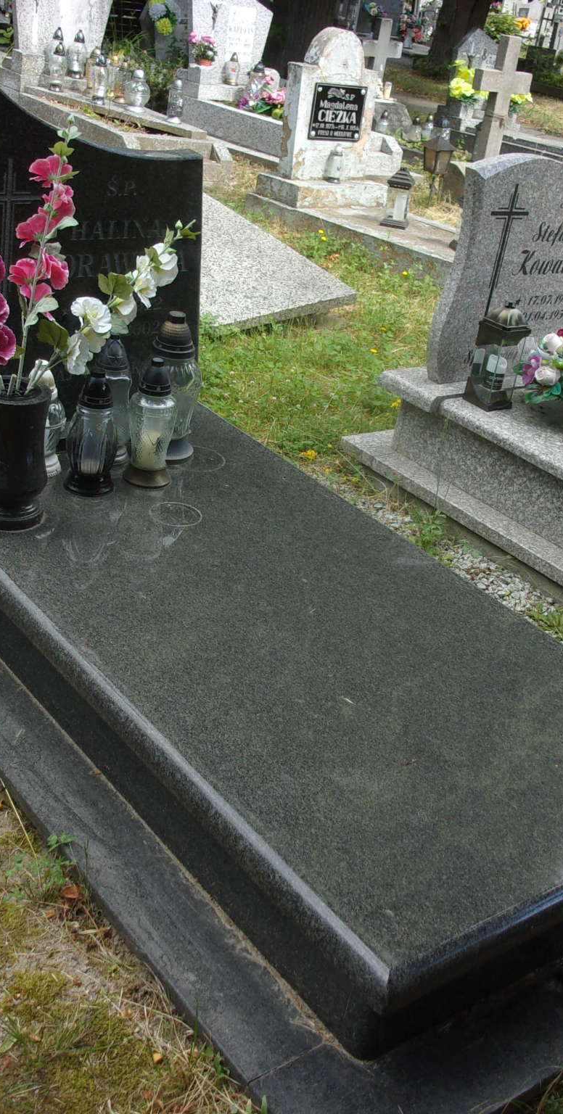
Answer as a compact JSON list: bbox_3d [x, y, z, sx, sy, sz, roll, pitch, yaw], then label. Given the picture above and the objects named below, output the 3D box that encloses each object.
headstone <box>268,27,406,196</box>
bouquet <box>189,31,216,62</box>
[{"bbox_3d":[0.318,-2.575,7.034,0.730,0.951,0.420,-12,33,-37],"label":"headstone"},{"bbox_3d":[-0.622,-4.022,9.465,0.200,0.240,0.200,7,23,-3],"label":"bouquet"}]

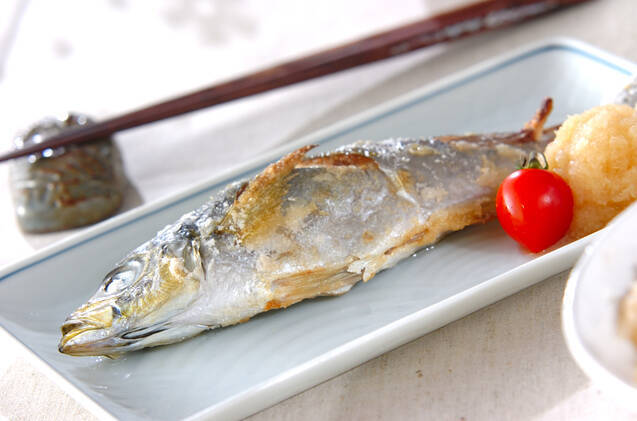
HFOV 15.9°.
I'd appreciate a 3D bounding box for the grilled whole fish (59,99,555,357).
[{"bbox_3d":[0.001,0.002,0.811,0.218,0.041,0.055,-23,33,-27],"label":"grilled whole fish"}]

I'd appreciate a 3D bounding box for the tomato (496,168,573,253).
[{"bbox_3d":[0.077,0.000,0.810,0.027,0.030,0.027,0,12,0],"label":"tomato"}]

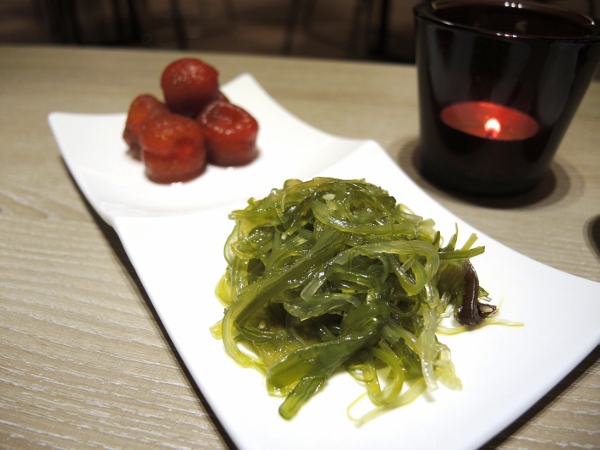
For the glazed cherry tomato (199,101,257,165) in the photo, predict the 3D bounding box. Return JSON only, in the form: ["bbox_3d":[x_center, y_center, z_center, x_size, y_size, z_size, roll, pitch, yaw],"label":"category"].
[{"bbox_3d":[-0.029,-0.038,0.200,0.025,0.023,0.025,1,35,0],"label":"glazed cherry tomato"}]

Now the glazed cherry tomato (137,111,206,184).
[{"bbox_3d":[-0.049,-0.030,0.187,0.026,0.025,0.026,1,35,0],"label":"glazed cherry tomato"}]

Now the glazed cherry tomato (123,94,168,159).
[{"bbox_3d":[-0.064,-0.041,0.204,0.023,0.025,0.023,1,35,0],"label":"glazed cherry tomato"}]

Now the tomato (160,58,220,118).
[{"bbox_3d":[-0.046,-0.057,0.203,0.025,0.025,0.025,1,35,0],"label":"tomato"}]

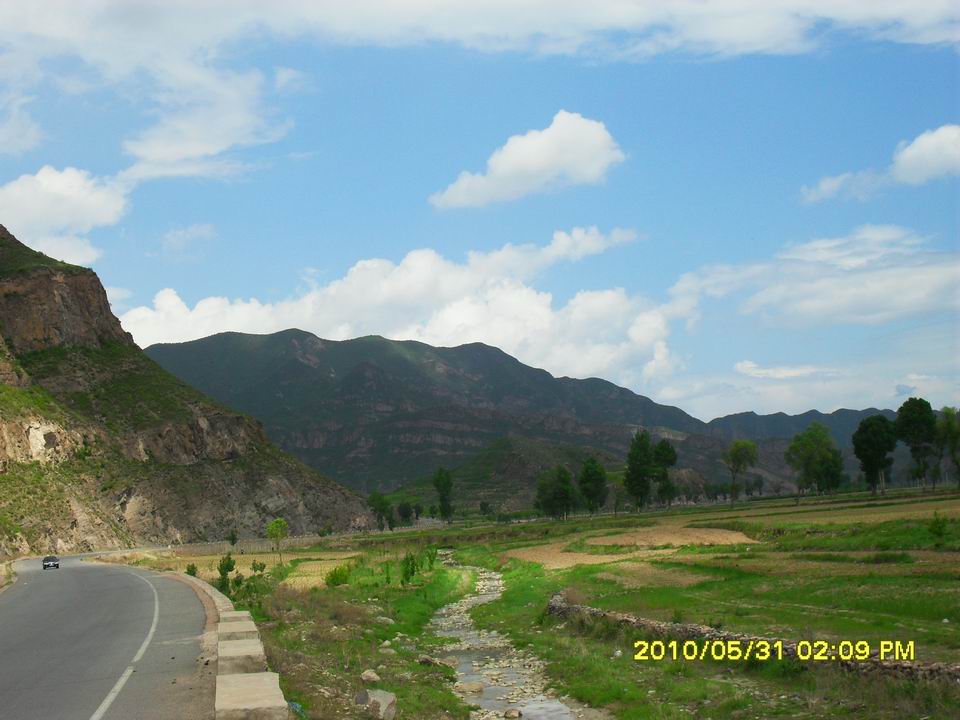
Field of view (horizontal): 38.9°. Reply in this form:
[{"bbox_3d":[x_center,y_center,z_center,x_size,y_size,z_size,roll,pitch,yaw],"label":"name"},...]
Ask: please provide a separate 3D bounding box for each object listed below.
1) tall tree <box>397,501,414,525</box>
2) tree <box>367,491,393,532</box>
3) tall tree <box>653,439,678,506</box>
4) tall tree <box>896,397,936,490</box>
[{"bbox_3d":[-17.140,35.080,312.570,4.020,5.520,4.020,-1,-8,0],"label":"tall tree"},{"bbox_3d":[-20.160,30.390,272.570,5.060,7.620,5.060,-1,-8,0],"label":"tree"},{"bbox_3d":[28.310,17.170,207.370,3.850,10.380,3.850,-1,-8,0],"label":"tall tree"},{"bbox_3d":[48.850,9.340,152.070,4.340,10.520,4.340,-1,-8,0],"label":"tall tree"}]

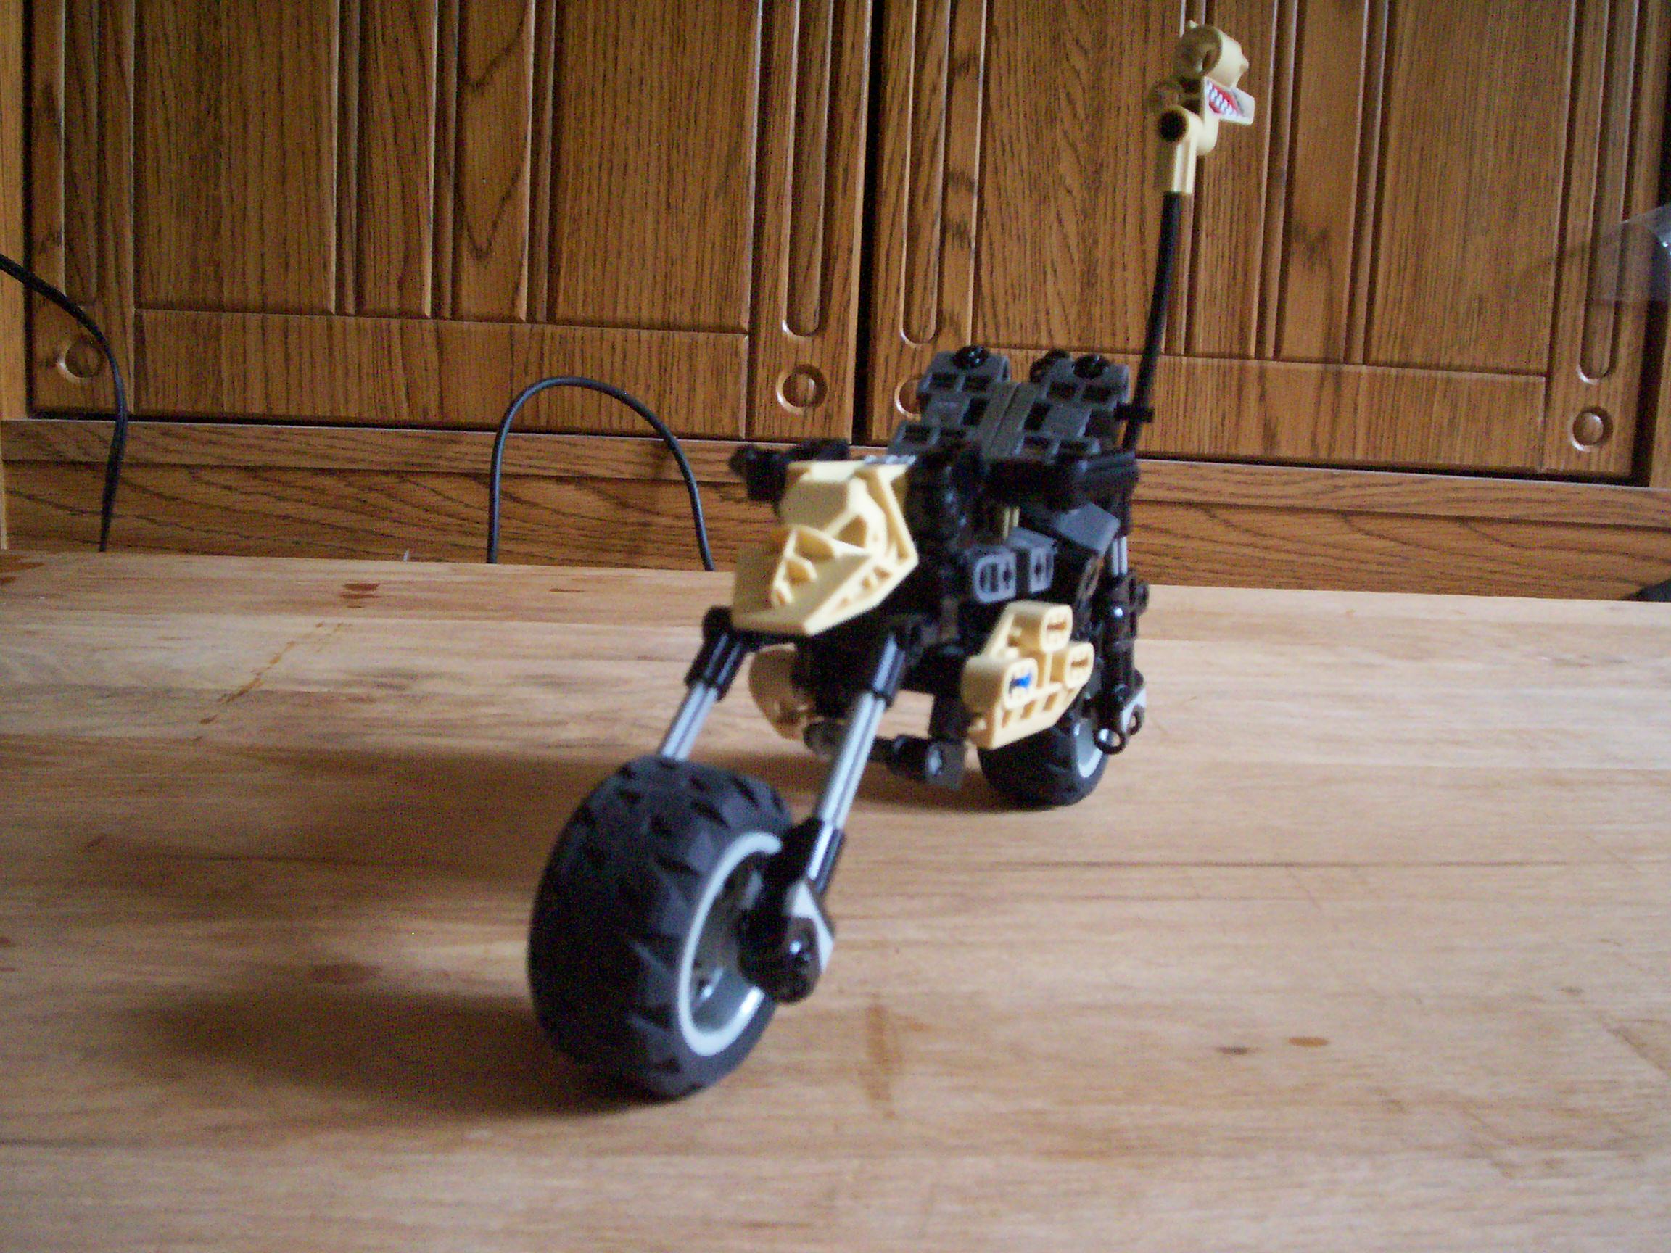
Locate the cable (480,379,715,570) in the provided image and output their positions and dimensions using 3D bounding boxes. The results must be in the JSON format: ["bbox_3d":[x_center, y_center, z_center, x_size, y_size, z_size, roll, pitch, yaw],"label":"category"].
[{"bbox_3d":[-0.132,-0.086,0.970,0.119,0.103,0.045,2,11,-3],"label":"cable"}]

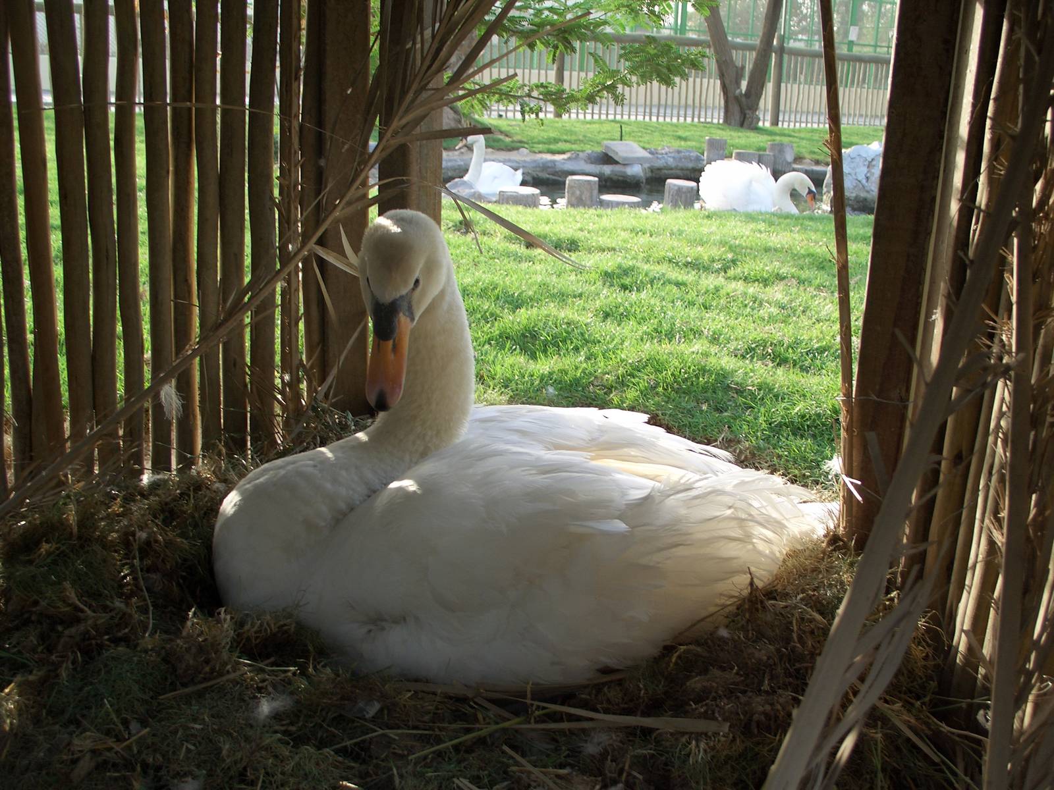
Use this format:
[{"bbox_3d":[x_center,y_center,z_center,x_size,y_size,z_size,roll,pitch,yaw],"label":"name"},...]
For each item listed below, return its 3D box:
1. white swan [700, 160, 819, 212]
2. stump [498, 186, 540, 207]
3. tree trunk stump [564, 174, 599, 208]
[{"bbox_3d":[1.349,-1.209,6.400,0.720,0.370,0.430,10,17,28],"label":"white swan"},{"bbox_3d":[-0.044,-1.115,6.200,0.240,0.150,0.240,2,15,0],"label":"stump"},{"bbox_3d":[0.310,-1.148,6.200,0.185,0.200,0.185,2,15,0],"label":"tree trunk stump"}]

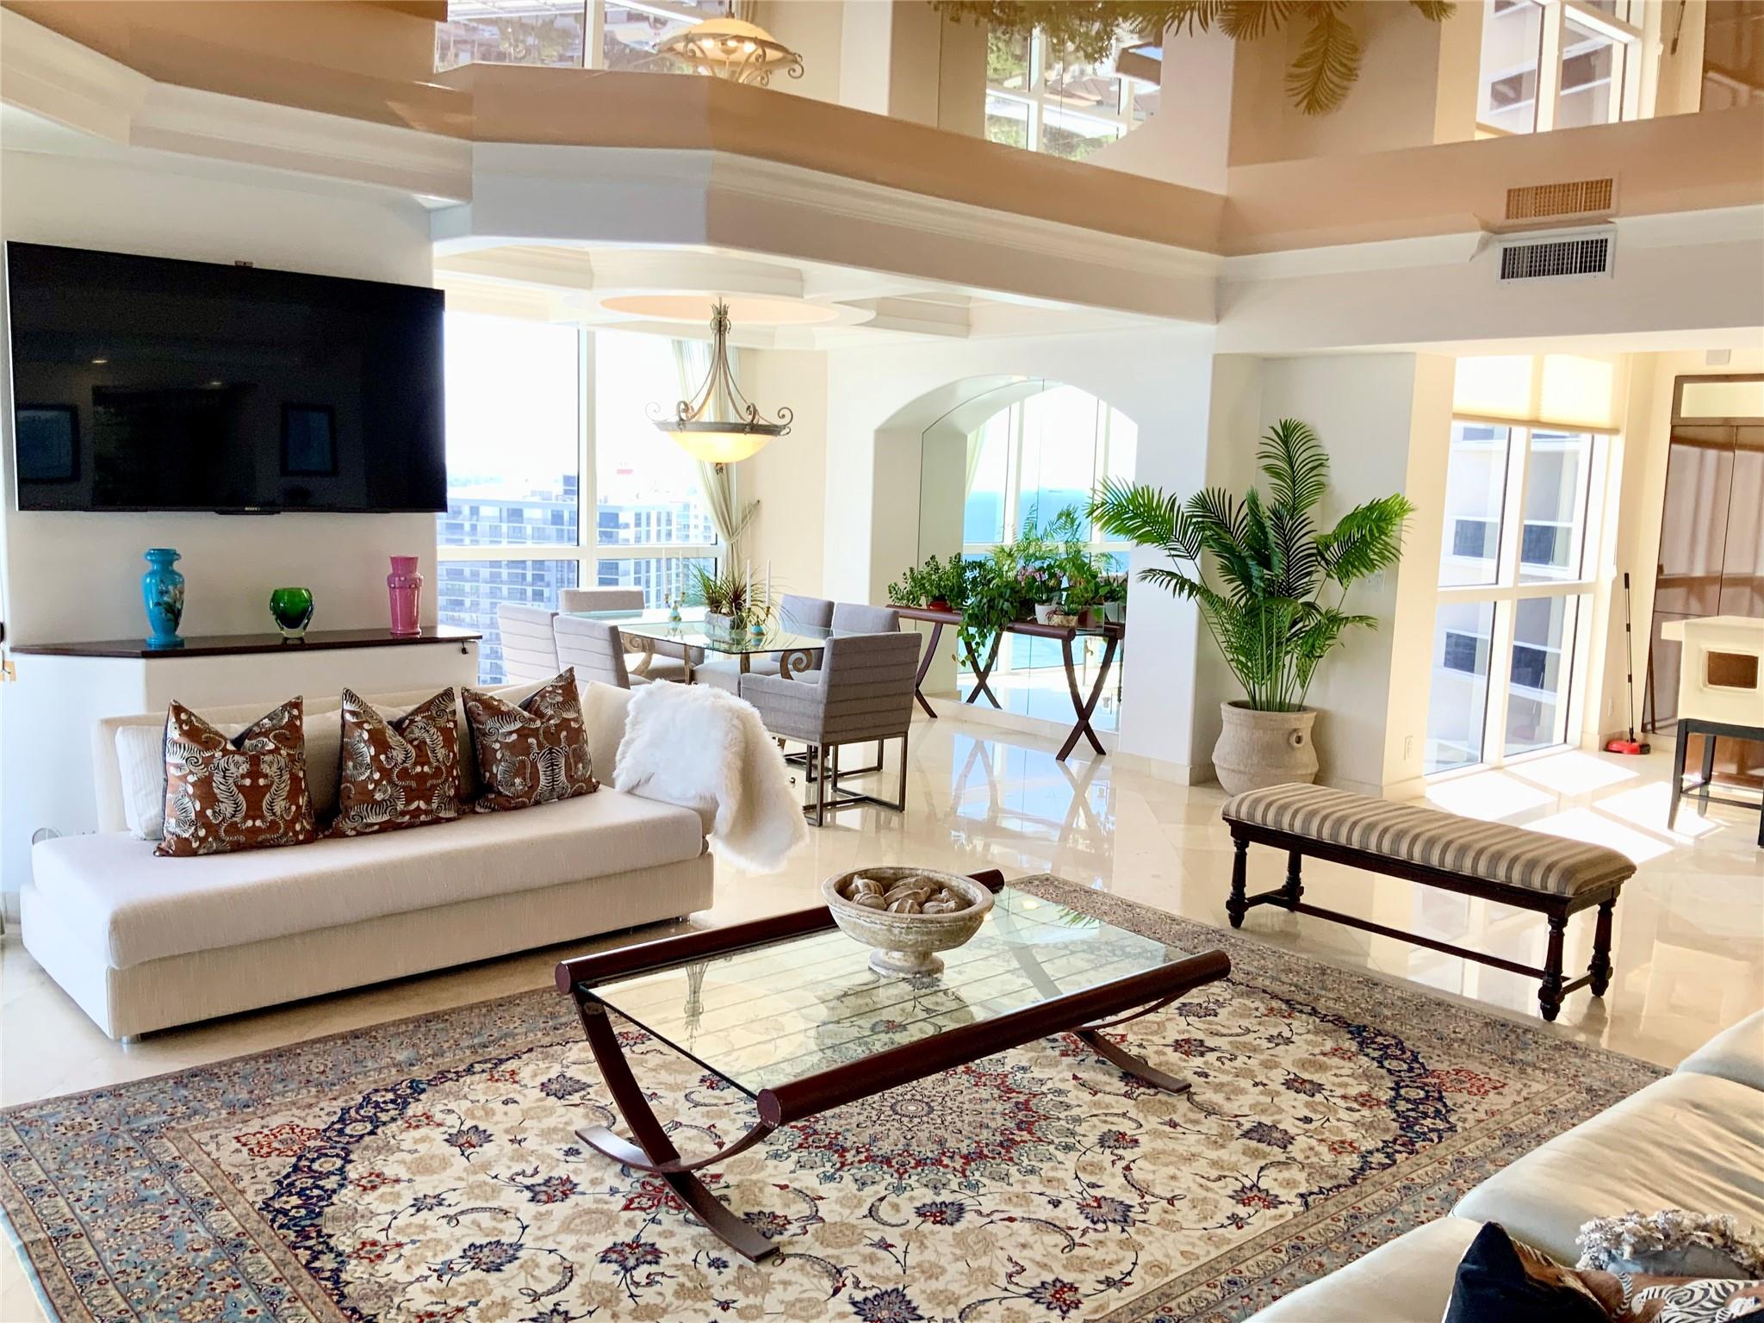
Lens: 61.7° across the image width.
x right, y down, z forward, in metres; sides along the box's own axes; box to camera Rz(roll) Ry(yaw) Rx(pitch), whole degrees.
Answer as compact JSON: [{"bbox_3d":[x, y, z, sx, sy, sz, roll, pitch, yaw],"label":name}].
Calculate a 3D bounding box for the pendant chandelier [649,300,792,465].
[{"bbox_3d":[-0.791,-1.362,7.273,0.694,0.816,0.694,2,7,0],"label":"pendant chandelier"}]

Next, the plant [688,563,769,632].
[{"bbox_3d":[-0.826,-0.351,7.891,0.345,0.353,0.393,-4,9,-40],"label":"plant"}]

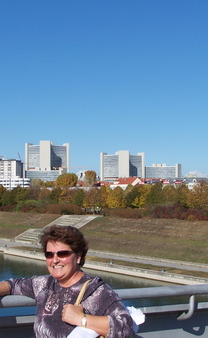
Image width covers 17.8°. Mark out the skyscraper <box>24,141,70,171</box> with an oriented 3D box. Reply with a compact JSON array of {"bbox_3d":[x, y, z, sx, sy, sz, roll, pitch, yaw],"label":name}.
[{"bbox_3d":[-108.180,5.740,1270.000,86.160,118.710,70.000,0,-2,-5],"label":"skyscraper"}]

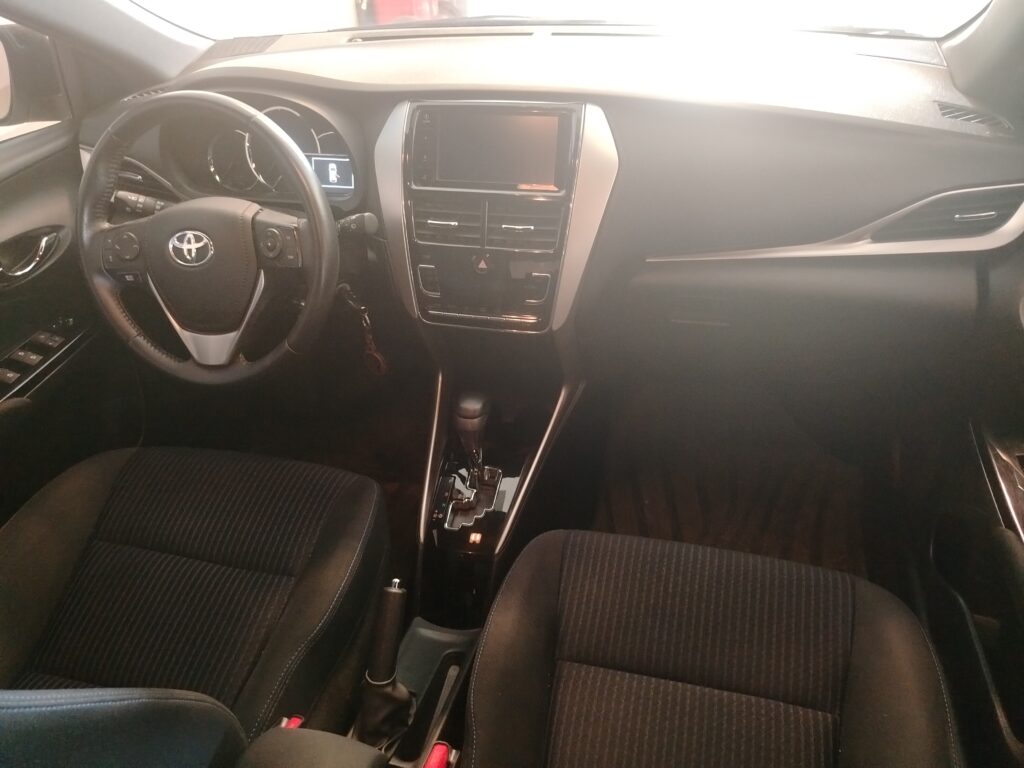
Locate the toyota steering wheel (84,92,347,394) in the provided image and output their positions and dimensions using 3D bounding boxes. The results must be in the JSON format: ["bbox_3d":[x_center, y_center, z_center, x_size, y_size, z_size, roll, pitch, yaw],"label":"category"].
[{"bbox_3d":[-0.395,-0.188,0.946,0.370,0.370,0.100,6,16,11],"label":"toyota steering wheel"}]

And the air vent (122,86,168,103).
[{"bbox_3d":[-0.587,-0.443,1.112,0.090,0.020,0.042,-5,38,18],"label":"air vent"}]

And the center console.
[{"bbox_3d":[-0.029,-0.225,0.963,0.236,0.292,0.065,6,13,11],"label":"center console"}]

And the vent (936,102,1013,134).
[{"bbox_3d":[0.574,-0.327,0.878,0.090,0.020,0.042,16,42,4],"label":"vent"}]

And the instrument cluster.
[{"bbox_3d":[-0.361,-0.342,1.036,0.305,0.150,0.070,6,16,11],"label":"instrument cluster"}]

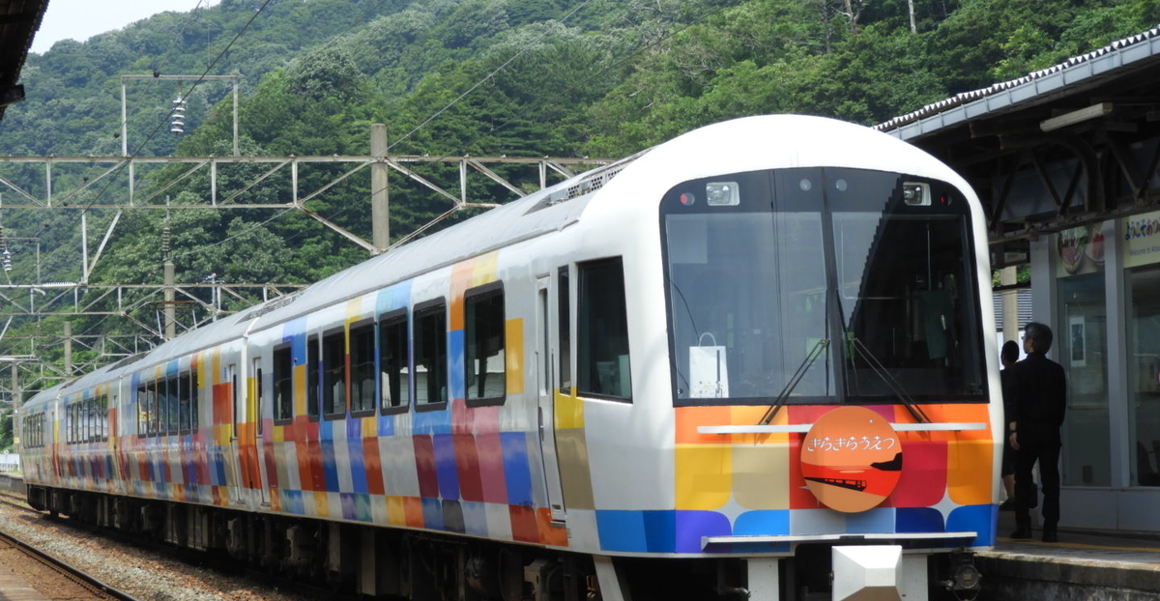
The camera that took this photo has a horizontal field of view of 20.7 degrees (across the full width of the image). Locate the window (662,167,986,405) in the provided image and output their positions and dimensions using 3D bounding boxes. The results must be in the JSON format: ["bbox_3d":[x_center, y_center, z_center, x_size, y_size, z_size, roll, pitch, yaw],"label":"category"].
[{"bbox_3d":[1.664,-0.098,21.283,2.200,1.600,0.420,0,-3,-13],"label":"window"}]

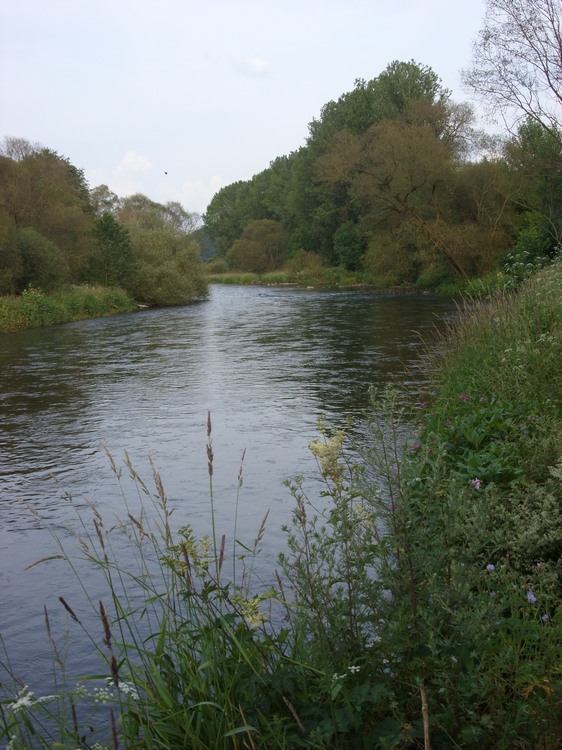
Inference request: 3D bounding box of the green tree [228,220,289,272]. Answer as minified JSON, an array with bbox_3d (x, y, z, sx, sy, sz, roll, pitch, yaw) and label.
[{"bbox_3d":[-2.525,-13.295,125.000,6.200,5.700,5.800,0,6,0],"label":"green tree"}]

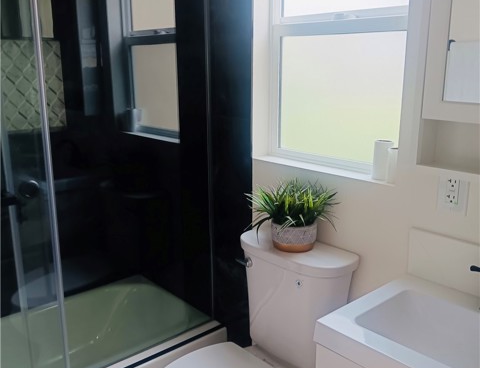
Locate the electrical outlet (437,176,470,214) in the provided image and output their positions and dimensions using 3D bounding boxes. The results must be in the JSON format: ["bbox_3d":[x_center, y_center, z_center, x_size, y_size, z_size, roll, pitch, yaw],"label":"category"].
[{"bbox_3d":[0.549,0.023,1.246,0.012,0.115,0.078,-12,17,-41],"label":"electrical outlet"}]

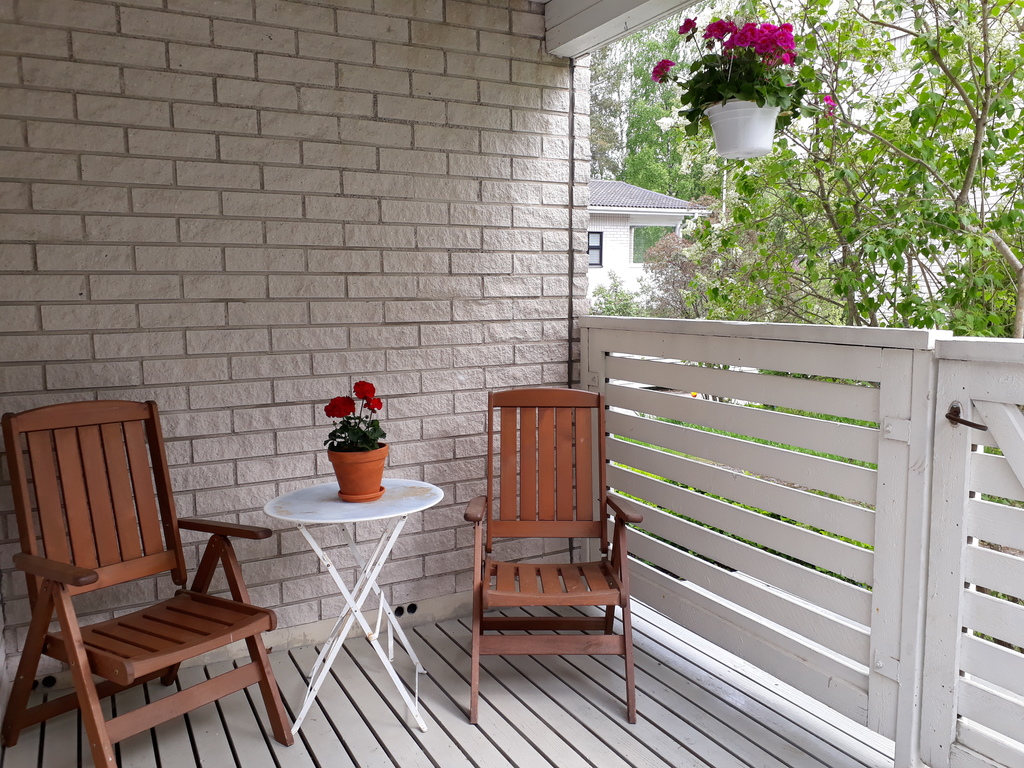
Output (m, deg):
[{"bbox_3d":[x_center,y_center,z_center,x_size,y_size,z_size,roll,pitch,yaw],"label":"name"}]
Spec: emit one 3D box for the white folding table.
[{"bbox_3d":[-0.519,0.744,2.732,0.590,0.725,0.590,-1,6,-1],"label":"white folding table"}]

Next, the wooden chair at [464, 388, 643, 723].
[{"bbox_3d":[0.136,0.565,2.904,0.585,1.030,0.720,-1,6,1],"label":"wooden chair"}]

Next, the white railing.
[{"bbox_3d":[0.761,0.415,2.981,0.100,1.290,1.760,-4,7,-26],"label":"white railing"}]

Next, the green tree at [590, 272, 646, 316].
[{"bbox_3d":[3.170,-2.239,24.000,1.750,2.300,1.750,-1,6,0],"label":"green tree"}]

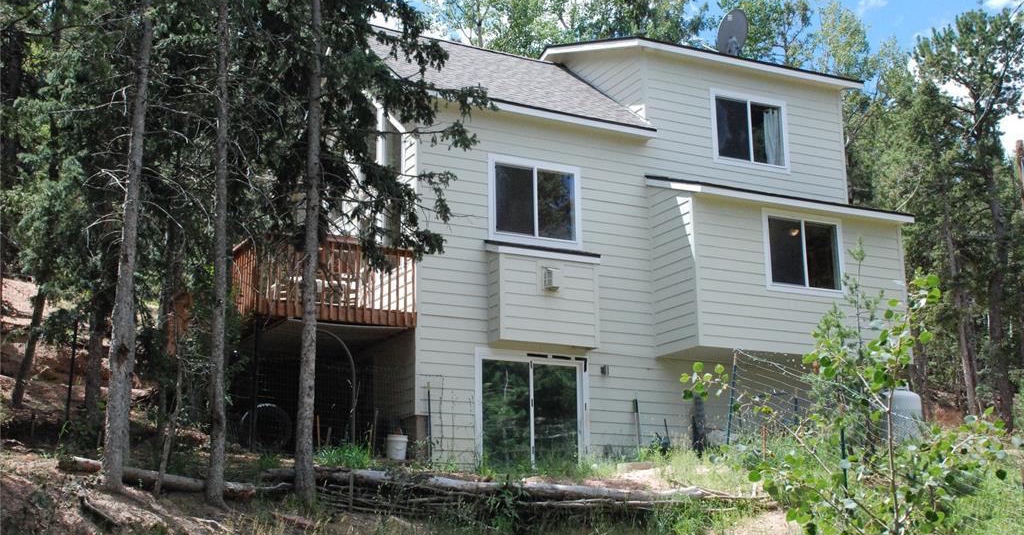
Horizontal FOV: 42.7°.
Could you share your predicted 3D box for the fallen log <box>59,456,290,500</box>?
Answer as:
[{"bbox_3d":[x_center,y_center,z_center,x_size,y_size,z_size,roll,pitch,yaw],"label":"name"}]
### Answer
[{"bbox_3d":[-3.917,2.364,14.725,2.310,0.190,0.210,10,-16,-11],"label":"fallen log"}]

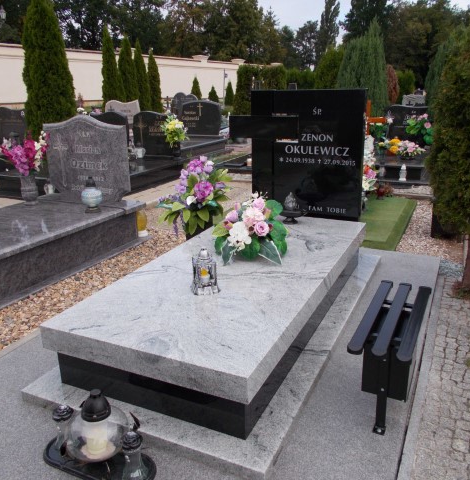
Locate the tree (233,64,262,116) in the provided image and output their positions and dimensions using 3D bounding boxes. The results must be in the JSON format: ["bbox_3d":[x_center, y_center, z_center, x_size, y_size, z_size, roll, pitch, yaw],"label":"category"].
[{"bbox_3d":[0.544,-6.481,20.910,1.102,2.346,1.102,-1,18,0],"label":"tree"}]

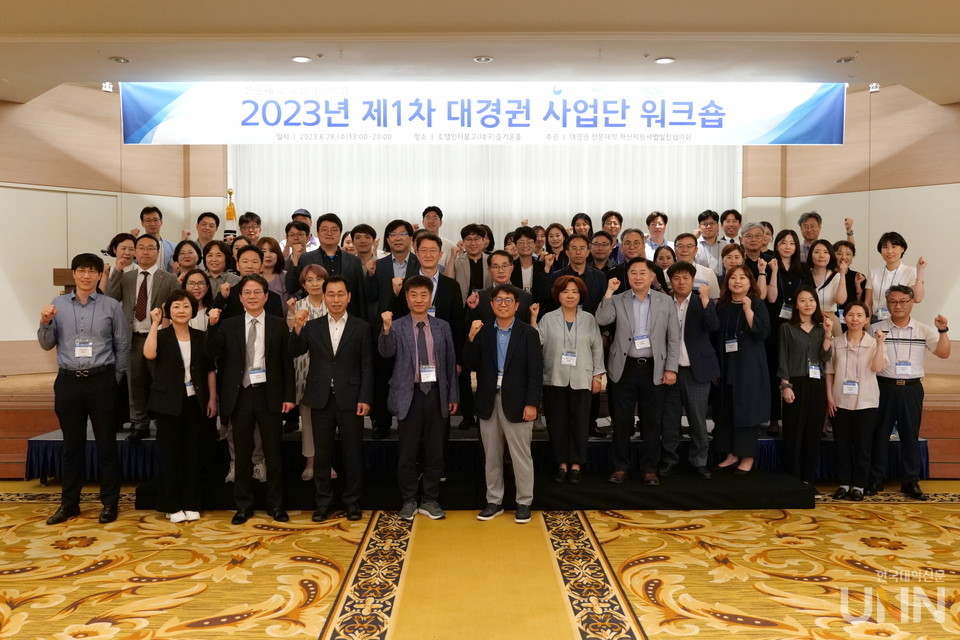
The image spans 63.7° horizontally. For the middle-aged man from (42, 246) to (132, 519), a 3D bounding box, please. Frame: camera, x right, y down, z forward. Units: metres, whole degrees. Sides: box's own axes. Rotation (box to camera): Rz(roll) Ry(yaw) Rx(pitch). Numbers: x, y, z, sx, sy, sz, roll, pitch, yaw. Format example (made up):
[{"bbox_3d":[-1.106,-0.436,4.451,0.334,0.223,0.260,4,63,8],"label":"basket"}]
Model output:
[{"bbox_3d":[-2.790,0.473,5.471,0.590,1.883,0.430,0,2,-8],"label":"middle-aged man"}]

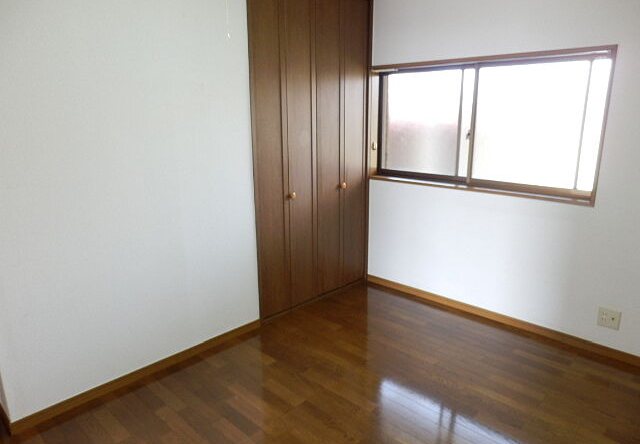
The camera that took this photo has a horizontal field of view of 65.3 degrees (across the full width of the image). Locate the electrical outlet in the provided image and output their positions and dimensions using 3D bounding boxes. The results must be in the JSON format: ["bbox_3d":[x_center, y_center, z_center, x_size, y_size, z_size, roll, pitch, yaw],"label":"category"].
[{"bbox_3d":[1.717,0.578,2.966,0.119,0.120,0.012,13,20,42],"label":"electrical outlet"}]

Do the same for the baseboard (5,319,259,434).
[{"bbox_3d":[-0.943,0.838,2.897,0.016,0.060,1.530,13,20,42],"label":"baseboard"}]

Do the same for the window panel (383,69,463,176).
[{"bbox_3d":[0.738,-0.729,3.706,0.690,0.760,0.040,13,20,42],"label":"window panel"}]

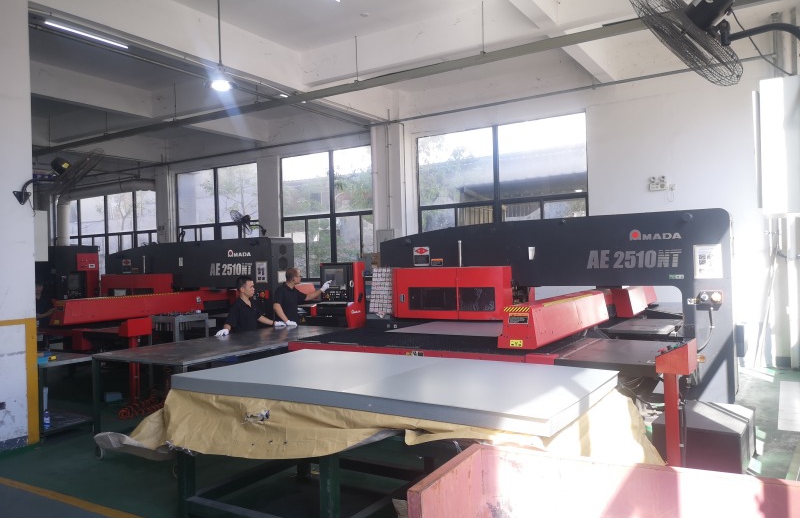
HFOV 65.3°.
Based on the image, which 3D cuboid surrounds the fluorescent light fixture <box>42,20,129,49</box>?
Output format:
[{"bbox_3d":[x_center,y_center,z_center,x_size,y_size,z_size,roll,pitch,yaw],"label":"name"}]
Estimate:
[{"bbox_3d":[-4.367,-3.113,8.775,0.100,0.080,1.220,-2,-1,32],"label":"fluorescent light fixture"}]

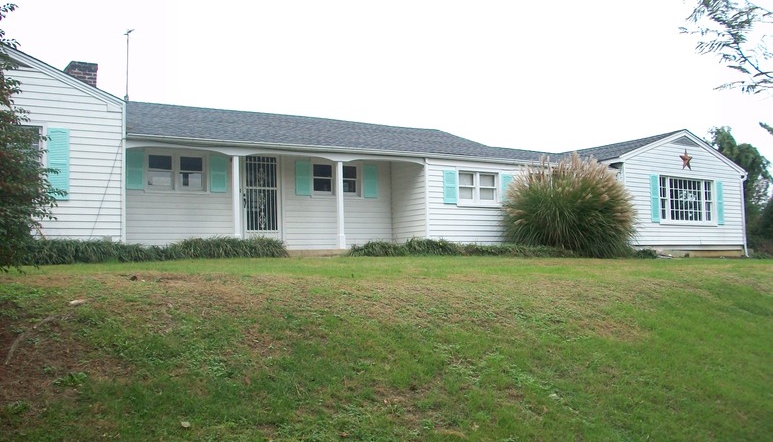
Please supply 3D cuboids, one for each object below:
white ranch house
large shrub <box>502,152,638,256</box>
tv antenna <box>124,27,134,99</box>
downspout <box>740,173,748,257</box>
[{"bbox_3d":[-0.941,-0.959,20.143,23.700,4.300,7.900,1,-5,-33],"label":"white ranch house"},{"bbox_3d":[4.252,-0.337,17.645,2.900,2.400,2.800,-1,-4,0],"label":"large shrub"},{"bbox_3d":[-5.703,-3.479,16.884,0.220,1.600,0.240,1,-5,-33],"label":"tv antenna"},{"bbox_3d":[11.013,-0.196,23.281,0.260,2.600,0.100,1,-5,-33],"label":"downspout"}]

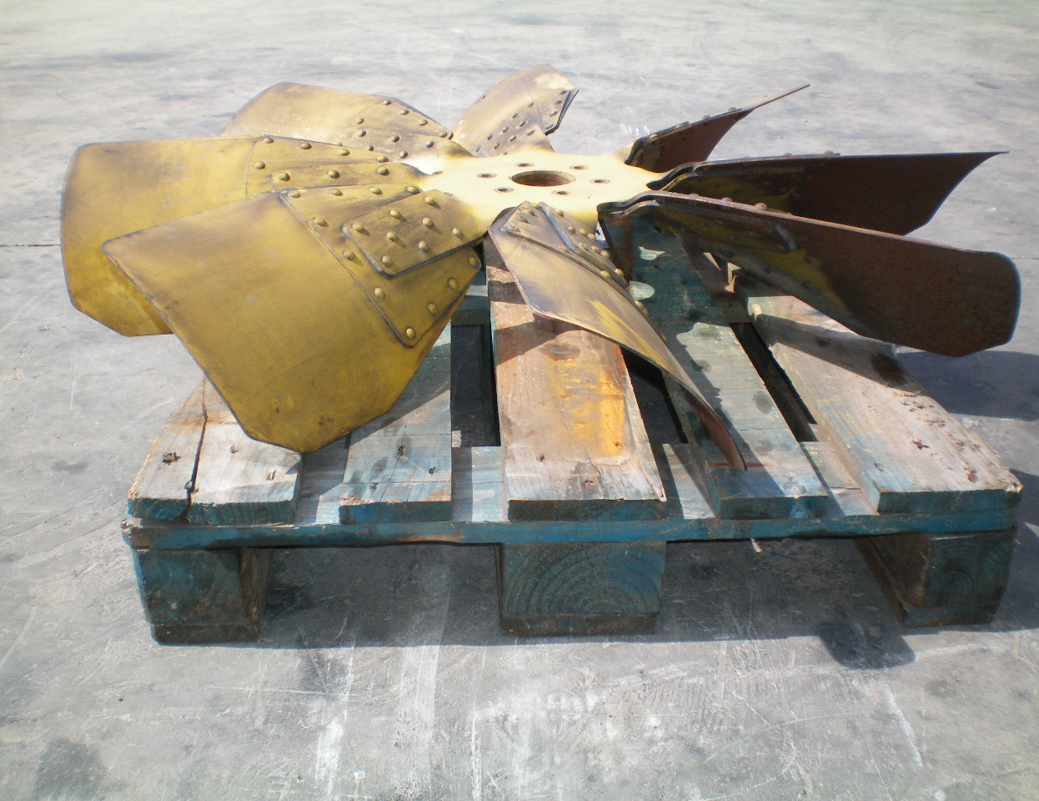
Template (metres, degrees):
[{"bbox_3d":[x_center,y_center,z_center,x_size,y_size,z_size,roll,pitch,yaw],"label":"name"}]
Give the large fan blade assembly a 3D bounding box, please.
[{"bbox_3d":[0.028,-0.237,1.512,1.185,0.197,1.185,-1,25,-3],"label":"large fan blade assembly"}]

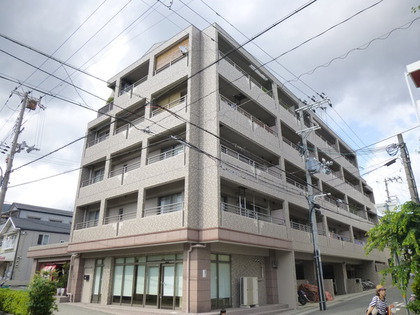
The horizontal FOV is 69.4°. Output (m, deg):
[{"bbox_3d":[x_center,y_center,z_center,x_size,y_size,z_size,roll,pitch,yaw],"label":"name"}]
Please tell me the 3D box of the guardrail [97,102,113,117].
[{"bbox_3d":[-7.497,-3.334,21.799,2.200,0.940,0.090,-17,-27,37],"label":"guardrail"}]

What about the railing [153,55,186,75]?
[{"bbox_3d":[-2.291,-5.314,17.651,2.870,0.420,0.080,-17,-27,37],"label":"railing"}]

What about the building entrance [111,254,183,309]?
[{"bbox_3d":[-3.309,6.252,15.405,5.400,2.430,0.220,-17,-27,37],"label":"building entrance"}]

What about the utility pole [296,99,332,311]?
[{"bbox_3d":[6.763,2.217,18.095,2.250,12.500,0.850,-17,-27,37],"label":"utility pole"}]

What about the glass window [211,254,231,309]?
[{"bbox_3d":[0.528,5.827,14.329,0.100,2.360,1.530,-17,-27,37],"label":"glass window"}]

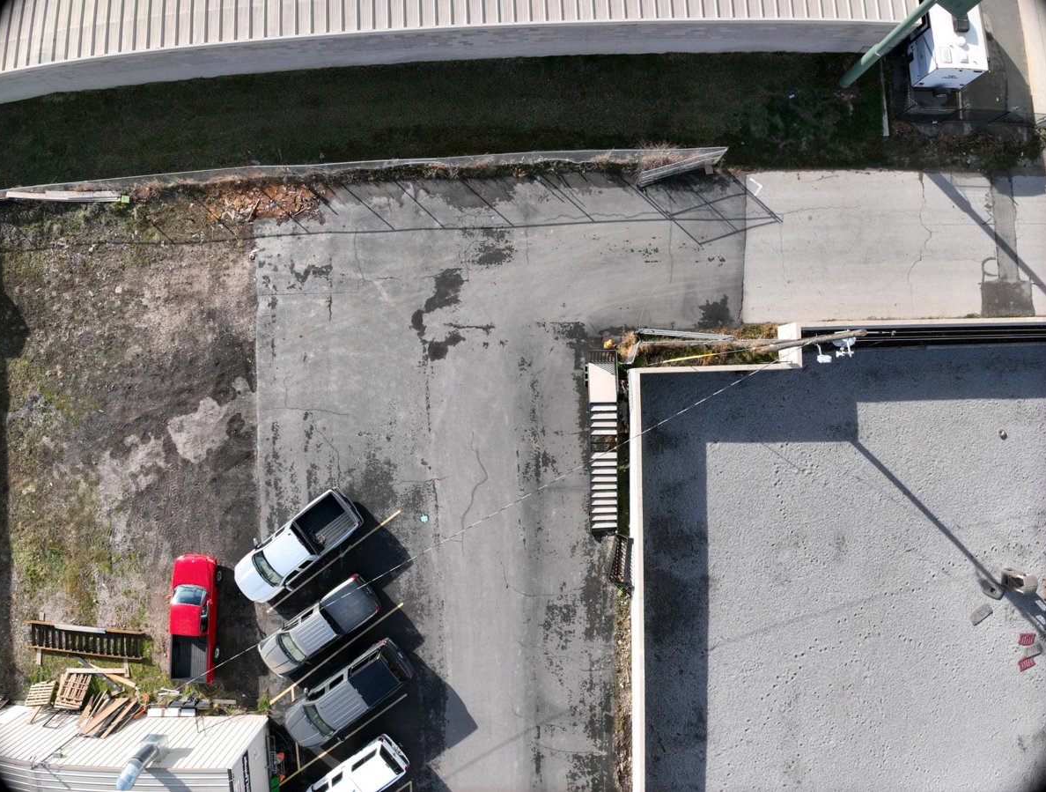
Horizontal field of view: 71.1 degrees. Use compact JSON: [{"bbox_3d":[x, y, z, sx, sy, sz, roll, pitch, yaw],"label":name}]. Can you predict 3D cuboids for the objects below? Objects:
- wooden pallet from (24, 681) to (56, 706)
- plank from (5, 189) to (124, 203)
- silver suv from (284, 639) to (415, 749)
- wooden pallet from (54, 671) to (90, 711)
[{"bbox_3d":[-19.810,12.250,30.050,1.100,0.140,1.100,-8,50,0],"label":"wooden pallet"},{"bbox_3d":[-18.940,-8.240,30.200,4.850,0.250,0.420,2,90,0],"label":"plank"},{"bbox_3d":[-7.303,12.471,30.371,5.650,1.900,1.960,-35,91,0],"label":"silver suv"},{"bbox_3d":[-18.500,12.120,30.050,1.200,0.180,1.350,3,58,0],"label":"wooden pallet"}]

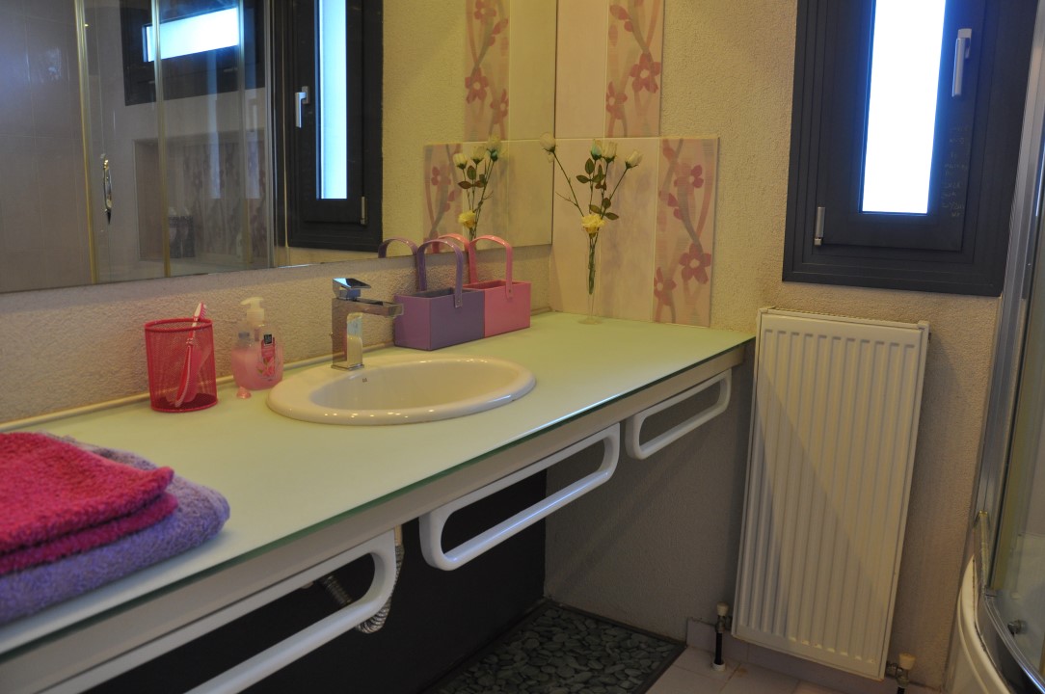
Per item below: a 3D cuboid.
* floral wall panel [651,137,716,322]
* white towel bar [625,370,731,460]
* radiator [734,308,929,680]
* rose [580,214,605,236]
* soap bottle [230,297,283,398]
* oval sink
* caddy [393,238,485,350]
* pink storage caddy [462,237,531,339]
[{"bbox_3d":[0.445,-0.309,2.126,0.166,0.505,0.012,8,14,35],"label":"floral wall panel"},{"bbox_3d":[0.356,0.140,1.722,0.024,0.105,0.515,8,14,35],"label":"white towel bar"},{"bbox_3d":[0.749,0.353,1.934,0.378,0.880,0.100,8,14,35],"label":"radiator"},{"bbox_3d":[0.190,-0.334,2.131,0.066,0.056,0.066,1,11,0],"label":"rose"},{"bbox_3d":[-0.487,-0.011,1.456,0.070,0.166,0.095,8,14,35],"label":"soap bottle"},{"bbox_3d":[-0.209,0.140,1.481,0.425,0.170,0.560,8,14,35],"label":"oval sink"},{"bbox_3d":[-0.194,-0.134,1.882,0.098,0.248,0.199,8,14,35],"label":"caddy"},{"bbox_3d":[-0.076,-0.165,2.040,0.098,0.248,0.197,8,14,35],"label":"pink storage caddy"}]

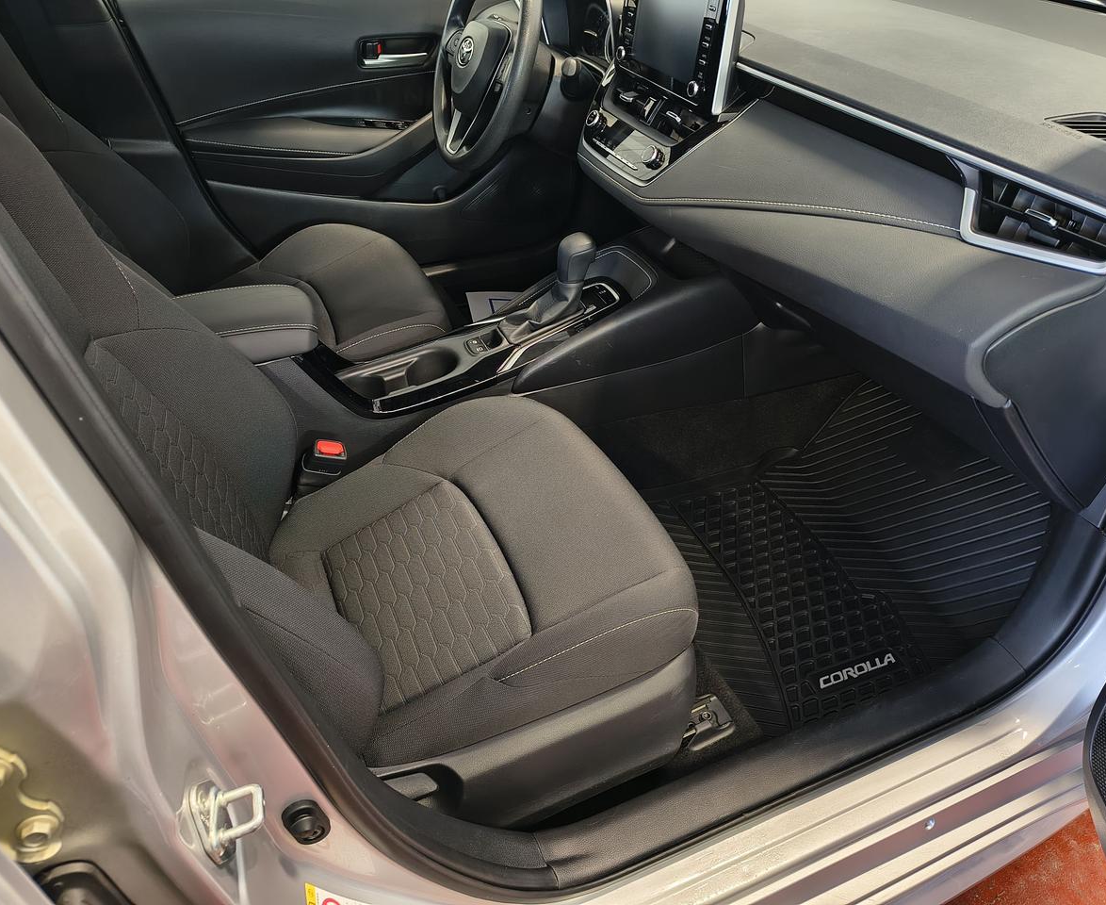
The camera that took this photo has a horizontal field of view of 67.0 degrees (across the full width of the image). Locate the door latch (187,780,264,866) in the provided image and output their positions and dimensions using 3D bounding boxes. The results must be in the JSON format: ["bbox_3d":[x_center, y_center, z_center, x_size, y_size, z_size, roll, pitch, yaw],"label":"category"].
[{"bbox_3d":[-0.215,0.243,0.550,0.038,0.055,0.040,-14,41,-20],"label":"door latch"}]

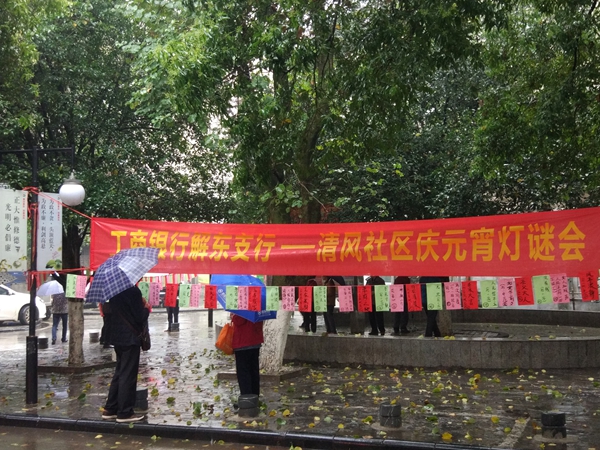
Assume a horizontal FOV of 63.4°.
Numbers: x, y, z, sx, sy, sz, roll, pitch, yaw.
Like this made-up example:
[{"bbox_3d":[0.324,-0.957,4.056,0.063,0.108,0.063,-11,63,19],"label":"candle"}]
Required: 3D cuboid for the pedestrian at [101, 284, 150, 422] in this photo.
[{"bbox_3d":[-1.880,1.254,5.293,0.460,1.670,0.550,5,-8,-41],"label":"pedestrian"}]

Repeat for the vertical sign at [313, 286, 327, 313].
[{"bbox_3d":[0.210,0.783,5.100,0.138,0.270,0.015,-2,-7,13],"label":"vertical sign"}]

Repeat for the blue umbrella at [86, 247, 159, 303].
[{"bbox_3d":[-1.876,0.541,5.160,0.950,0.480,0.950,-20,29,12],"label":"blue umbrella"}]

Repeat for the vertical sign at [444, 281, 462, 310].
[{"bbox_3d":[1.513,0.712,4.800,0.145,0.270,0.015,-2,-7,13],"label":"vertical sign"}]

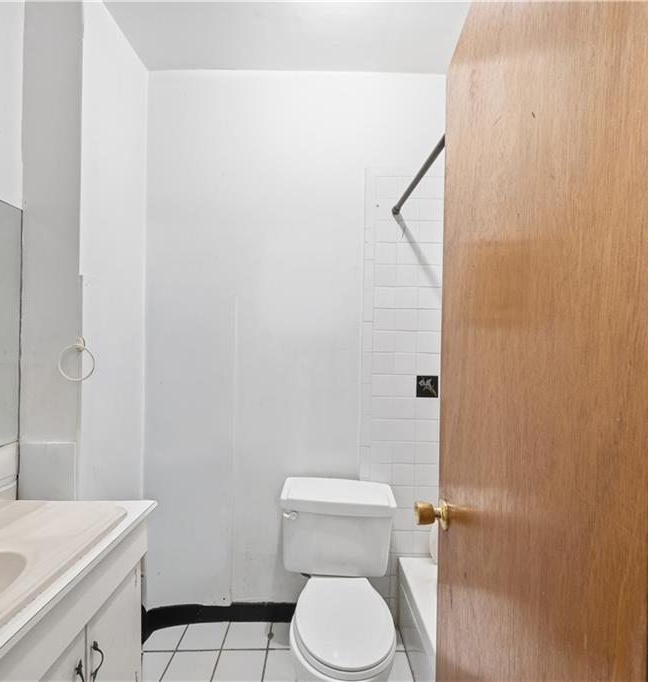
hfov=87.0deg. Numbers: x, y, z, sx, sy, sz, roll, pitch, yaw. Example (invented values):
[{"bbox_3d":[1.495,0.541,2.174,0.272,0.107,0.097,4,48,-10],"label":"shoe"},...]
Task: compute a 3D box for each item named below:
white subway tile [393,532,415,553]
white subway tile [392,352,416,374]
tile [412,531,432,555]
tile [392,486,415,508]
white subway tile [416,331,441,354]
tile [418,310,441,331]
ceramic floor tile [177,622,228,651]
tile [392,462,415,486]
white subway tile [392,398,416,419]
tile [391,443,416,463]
[{"bbox_3d":[0.396,1.001,1.698,0.108,0.108,0.010,1,0,0],"label":"white subway tile"},{"bbox_3d":[0.404,0.113,1.679,0.107,0.107,0.010,1,0,0],"label":"white subway tile"},{"bbox_3d":[0.494,0.995,1.685,0.108,0.108,0.010,1,0,-1],"label":"tile"},{"bbox_3d":[0.389,0.767,1.674,0.107,0.107,0.010,1,0,0],"label":"tile"},{"bbox_3d":[0.518,0.005,1.693,0.108,0.108,0.010,1,0,-1],"label":"white subway tile"},{"bbox_3d":[0.515,-0.105,1.690,0.108,0.108,0.010,1,-1,1],"label":"tile"},{"bbox_3d":[-0.573,1.388,1.604,0.203,0.010,0.160,1,0,0],"label":"ceramic floor tile"},{"bbox_3d":[0.393,0.663,1.687,0.108,0.108,0.010,1,0,-1],"label":"tile"},{"bbox_3d":[0.399,0.330,1.677,0.107,0.107,0.010,1,0,0],"label":"white subway tile"},{"bbox_3d":[0.391,0.546,1.683,0.108,0.108,0.010,1,-1,1],"label":"tile"}]

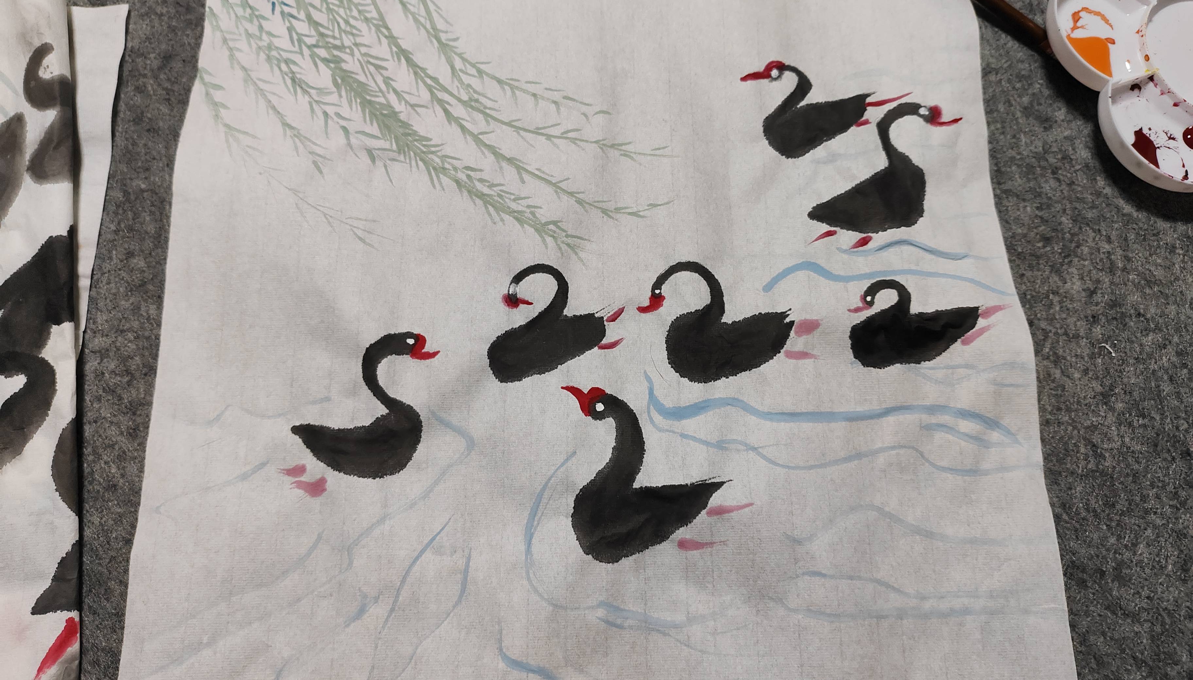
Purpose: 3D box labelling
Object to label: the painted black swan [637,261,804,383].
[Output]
[{"bbox_3d":[0.066,-0.011,0.497,0.089,0.003,0.069,0,73,0],"label":"painted black swan"}]

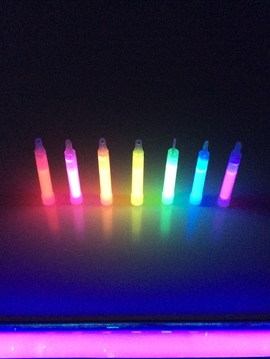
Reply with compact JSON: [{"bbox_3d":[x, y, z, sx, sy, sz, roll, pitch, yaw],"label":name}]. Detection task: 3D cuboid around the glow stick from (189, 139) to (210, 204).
[{"bbox_3d":[0.077,-0.008,0.519,0.013,0.103,0.013,2,47,0],"label":"glow stick"}]

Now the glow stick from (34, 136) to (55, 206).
[{"bbox_3d":[-0.107,-0.009,0.516,0.013,0.103,0.013,2,47,0],"label":"glow stick"}]

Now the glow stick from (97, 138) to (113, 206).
[{"bbox_3d":[-0.035,-0.009,0.518,0.013,0.103,0.013,2,47,0],"label":"glow stick"}]

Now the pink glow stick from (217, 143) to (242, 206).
[{"bbox_3d":[0.112,-0.006,0.519,0.013,0.103,0.013,2,47,0],"label":"pink glow stick"}]

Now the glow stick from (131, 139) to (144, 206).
[{"bbox_3d":[0.004,-0.008,0.518,0.013,0.103,0.013,2,47,0],"label":"glow stick"}]

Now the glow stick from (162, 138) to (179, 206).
[{"bbox_3d":[0.042,-0.009,0.520,0.013,0.103,0.013,2,47,0],"label":"glow stick"}]

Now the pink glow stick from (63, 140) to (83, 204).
[{"bbox_3d":[-0.072,-0.009,0.517,0.013,0.103,0.013,2,47,0],"label":"pink glow stick"}]

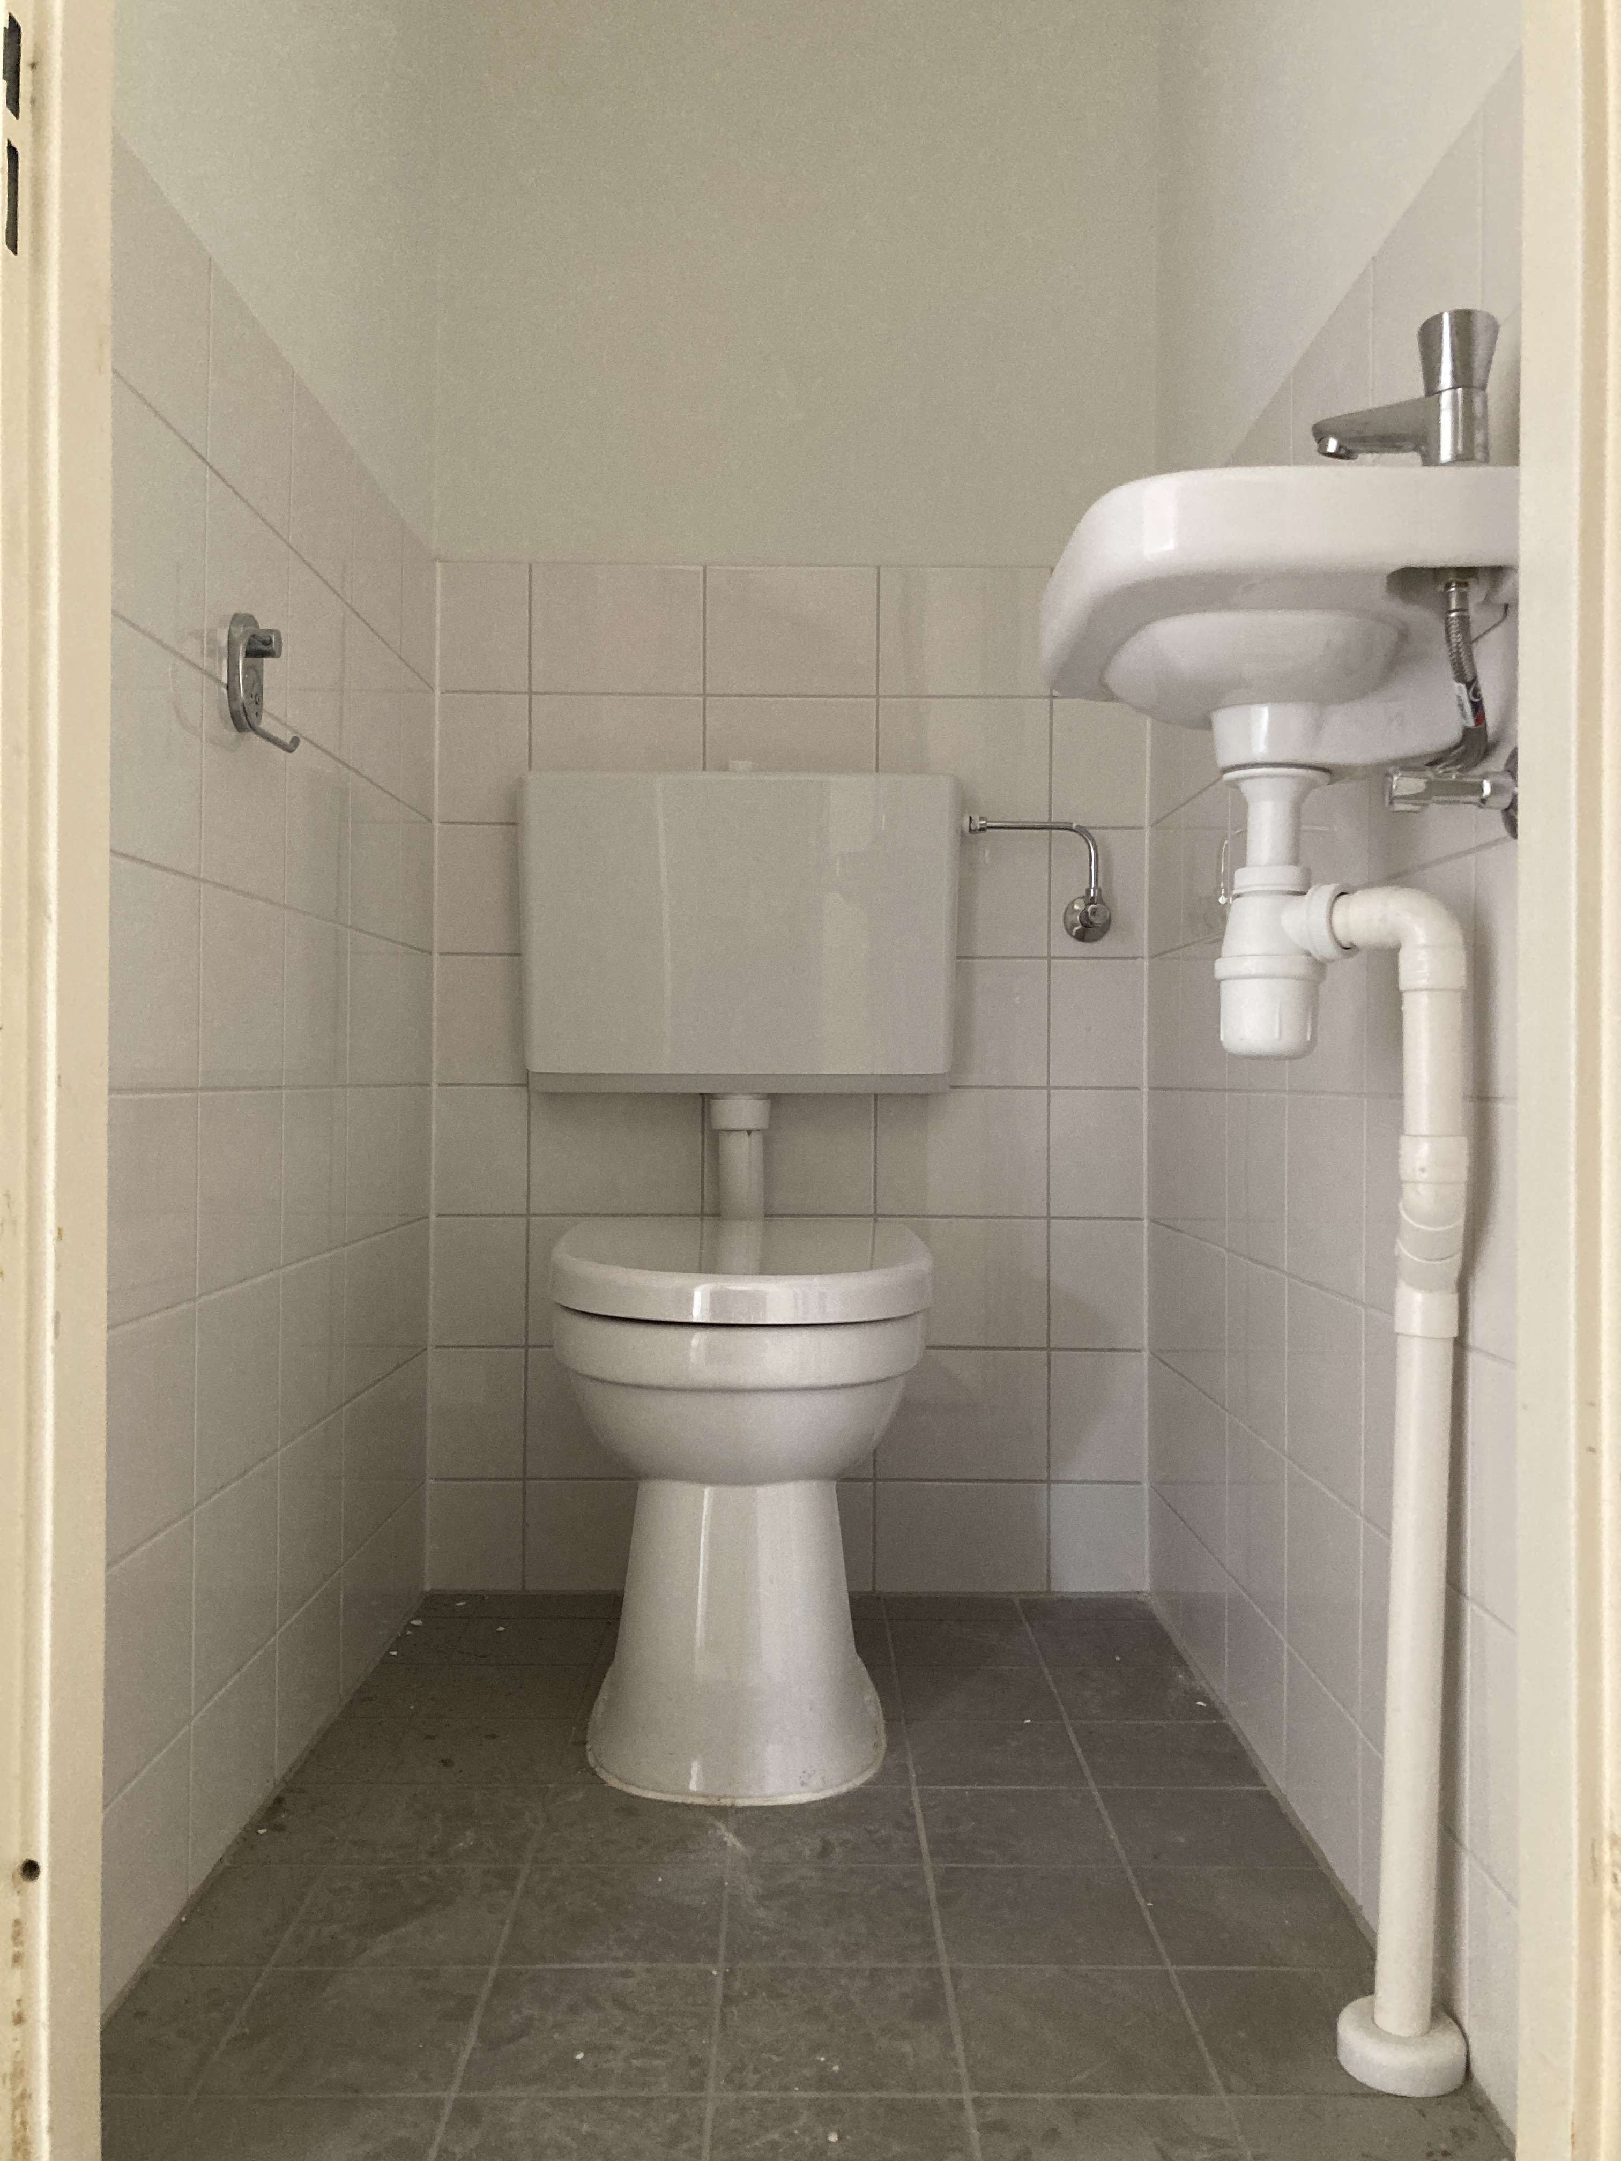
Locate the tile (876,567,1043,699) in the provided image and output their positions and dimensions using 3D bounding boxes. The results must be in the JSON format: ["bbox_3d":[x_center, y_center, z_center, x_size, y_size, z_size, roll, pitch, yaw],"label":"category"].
[{"bbox_3d":[0.179,-0.516,2.017,0.197,0.147,0.010,0,0,0],"label":"tile"}]

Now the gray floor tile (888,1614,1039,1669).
[{"bbox_3d":[0.160,0.598,1.844,0.148,0.010,0.148,0,0,0],"label":"gray floor tile"}]

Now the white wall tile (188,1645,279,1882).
[{"bbox_3d":[-0.444,0.518,1.347,0.009,0.119,0.194,0,0,0],"label":"white wall tile"}]

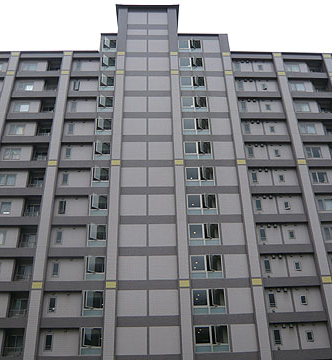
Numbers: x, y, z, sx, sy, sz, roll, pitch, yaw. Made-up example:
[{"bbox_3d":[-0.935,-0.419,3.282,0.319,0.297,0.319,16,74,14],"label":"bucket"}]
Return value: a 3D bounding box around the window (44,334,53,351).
[{"bbox_3d":[-9.542,13.134,31.453,0.550,1.270,0.150,0,-28,-2],"label":"window"}]

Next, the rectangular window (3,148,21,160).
[{"bbox_3d":[-14.923,-2.512,37.803,1.580,1.340,0.130,0,-28,-2],"label":"rectangular window"}]

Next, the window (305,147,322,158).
[{"bbox_3d":[15.063,-2.842,39.487,1.600,1.260,0.150,0,-29,-2],"label":"window"}]

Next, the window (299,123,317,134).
[{"bbox_3d":[14.840,-5.281,40.395,1.580,1.340,0.130,0,-28,-2],"label":"window"}]

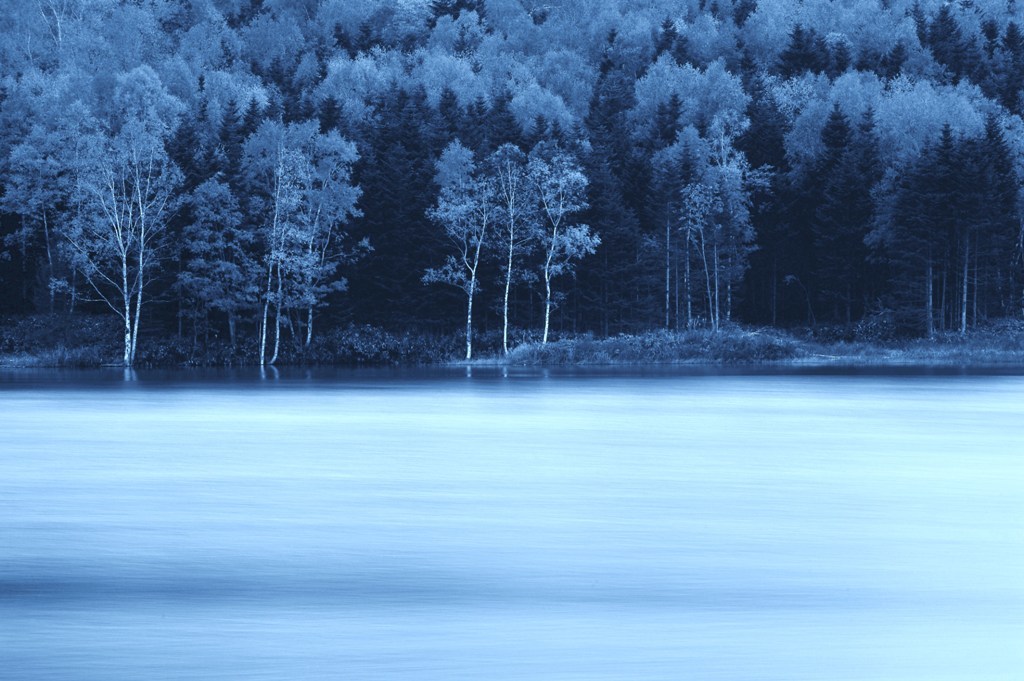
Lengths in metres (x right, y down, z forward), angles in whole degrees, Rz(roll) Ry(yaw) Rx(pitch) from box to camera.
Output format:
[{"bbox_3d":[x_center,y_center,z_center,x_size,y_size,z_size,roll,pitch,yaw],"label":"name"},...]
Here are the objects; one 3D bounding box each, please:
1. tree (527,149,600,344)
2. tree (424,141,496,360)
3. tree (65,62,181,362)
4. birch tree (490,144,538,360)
[{"bbox_3d":[2.473,-4.515,273.000,3.360,9.610,3.260,0,0,0],"label":"tree"},{"bbox_3d":[-2.446,-4.275,270.000,3.420,10.450,3.320,0,0,0],"label":"tree"},{"bbox_3d":[-18.317,-5.846,268.000,5.560,14.140,5.400,0,0,0],"label":"tree"},{"bbox_3d":[0.095,-4.362,271.000,2.430,10.150,2.360,0,0,0],"label":"birch tree"}]

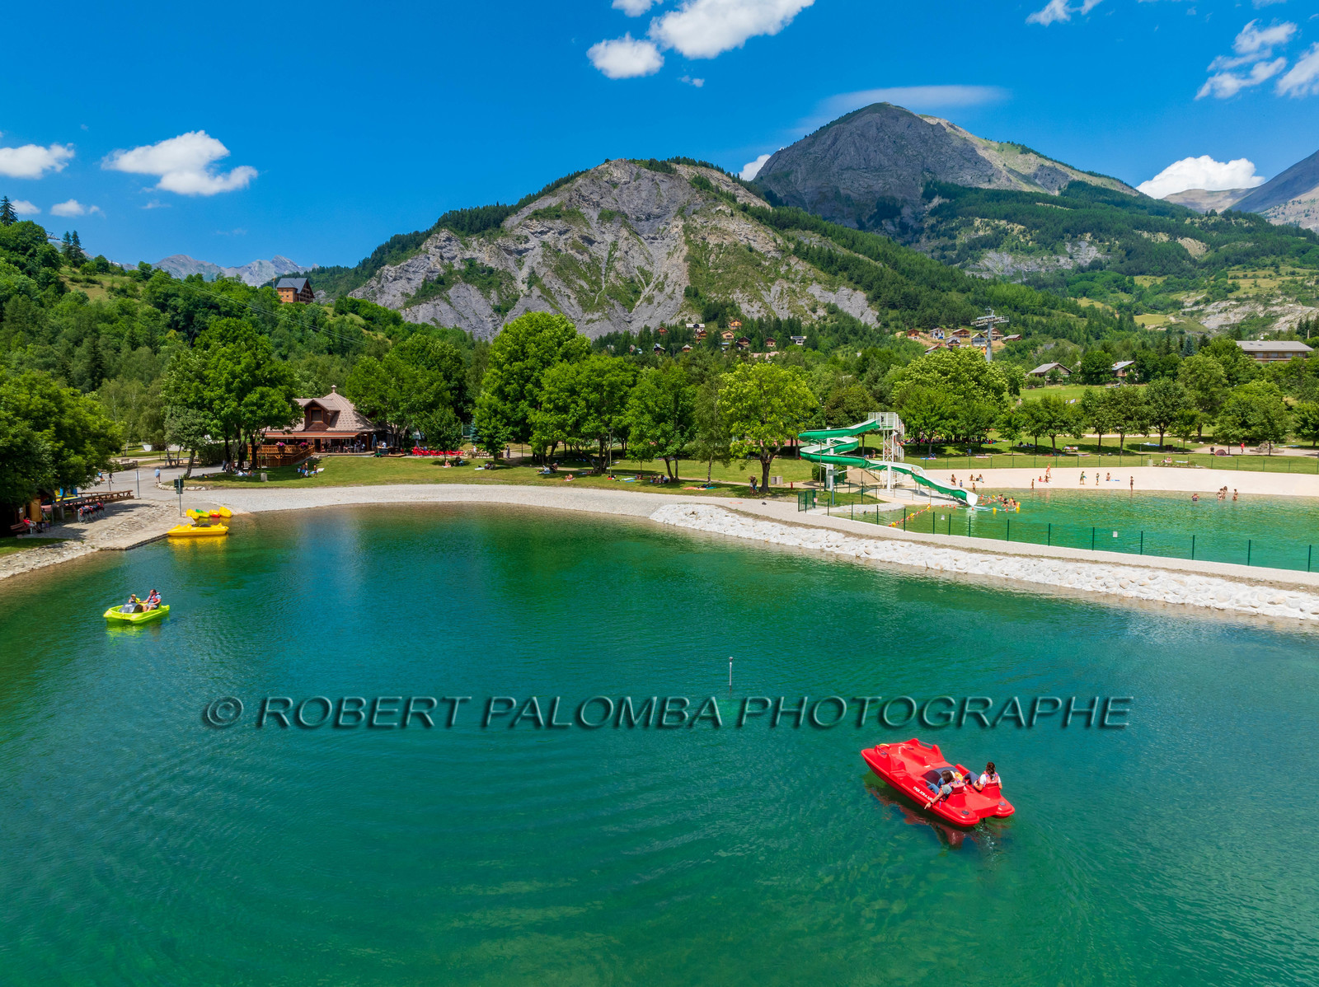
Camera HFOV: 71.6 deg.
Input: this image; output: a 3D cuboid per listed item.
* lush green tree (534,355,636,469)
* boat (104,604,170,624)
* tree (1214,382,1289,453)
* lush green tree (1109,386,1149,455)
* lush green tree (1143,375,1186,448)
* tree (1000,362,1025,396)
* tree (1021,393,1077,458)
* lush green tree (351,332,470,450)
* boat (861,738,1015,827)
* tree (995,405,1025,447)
[{"bbox_3d":[-8.844,-9.445,106.000,12.310,13.560,11.330,0,5,0],"label":"lush green tree"},{"bbox_3d":[-22.750,5.042,39.981,1.550,0.700,2.550,1,5,16],"label":"boat"},{"bbox_3d":[77.668,-9.898,119.591,9.840,9.680,9.650,0,5,0],"label":"tree"},{"bbox_3d":[62.903,-9.769,122.613,5.670,9.310,5.550,0,5,0],"label":"lush green tree"},{"bbox_3d":[71.424,-11.255,128.568,6.200,10.326,6.000,0,5,0],"label":"lush green tree"},{"bbox_3d":[82.217,-26.485,213.523,6.740,8.370,6.610,0,5,0],"label":"tree"},{"bbox_3d":[58.360,-10.090,136.000,8.100,9.100,7.800,0,5,0],"label":"tree"},{"bbox_3d":[-34.252,-13.482,124.311,16.800,16.449,15.000,0,5,0],"label":"lush green tree"},{"bbox_3d":[6.058,6.306,20.234,1.740,0.800,4.210,-1,5,-16],"label":"boat"},{"bbox_3d":[49.526,-9.021,129.000,4.360,6.860,4.360,0,5,0],"label":"tree"}]

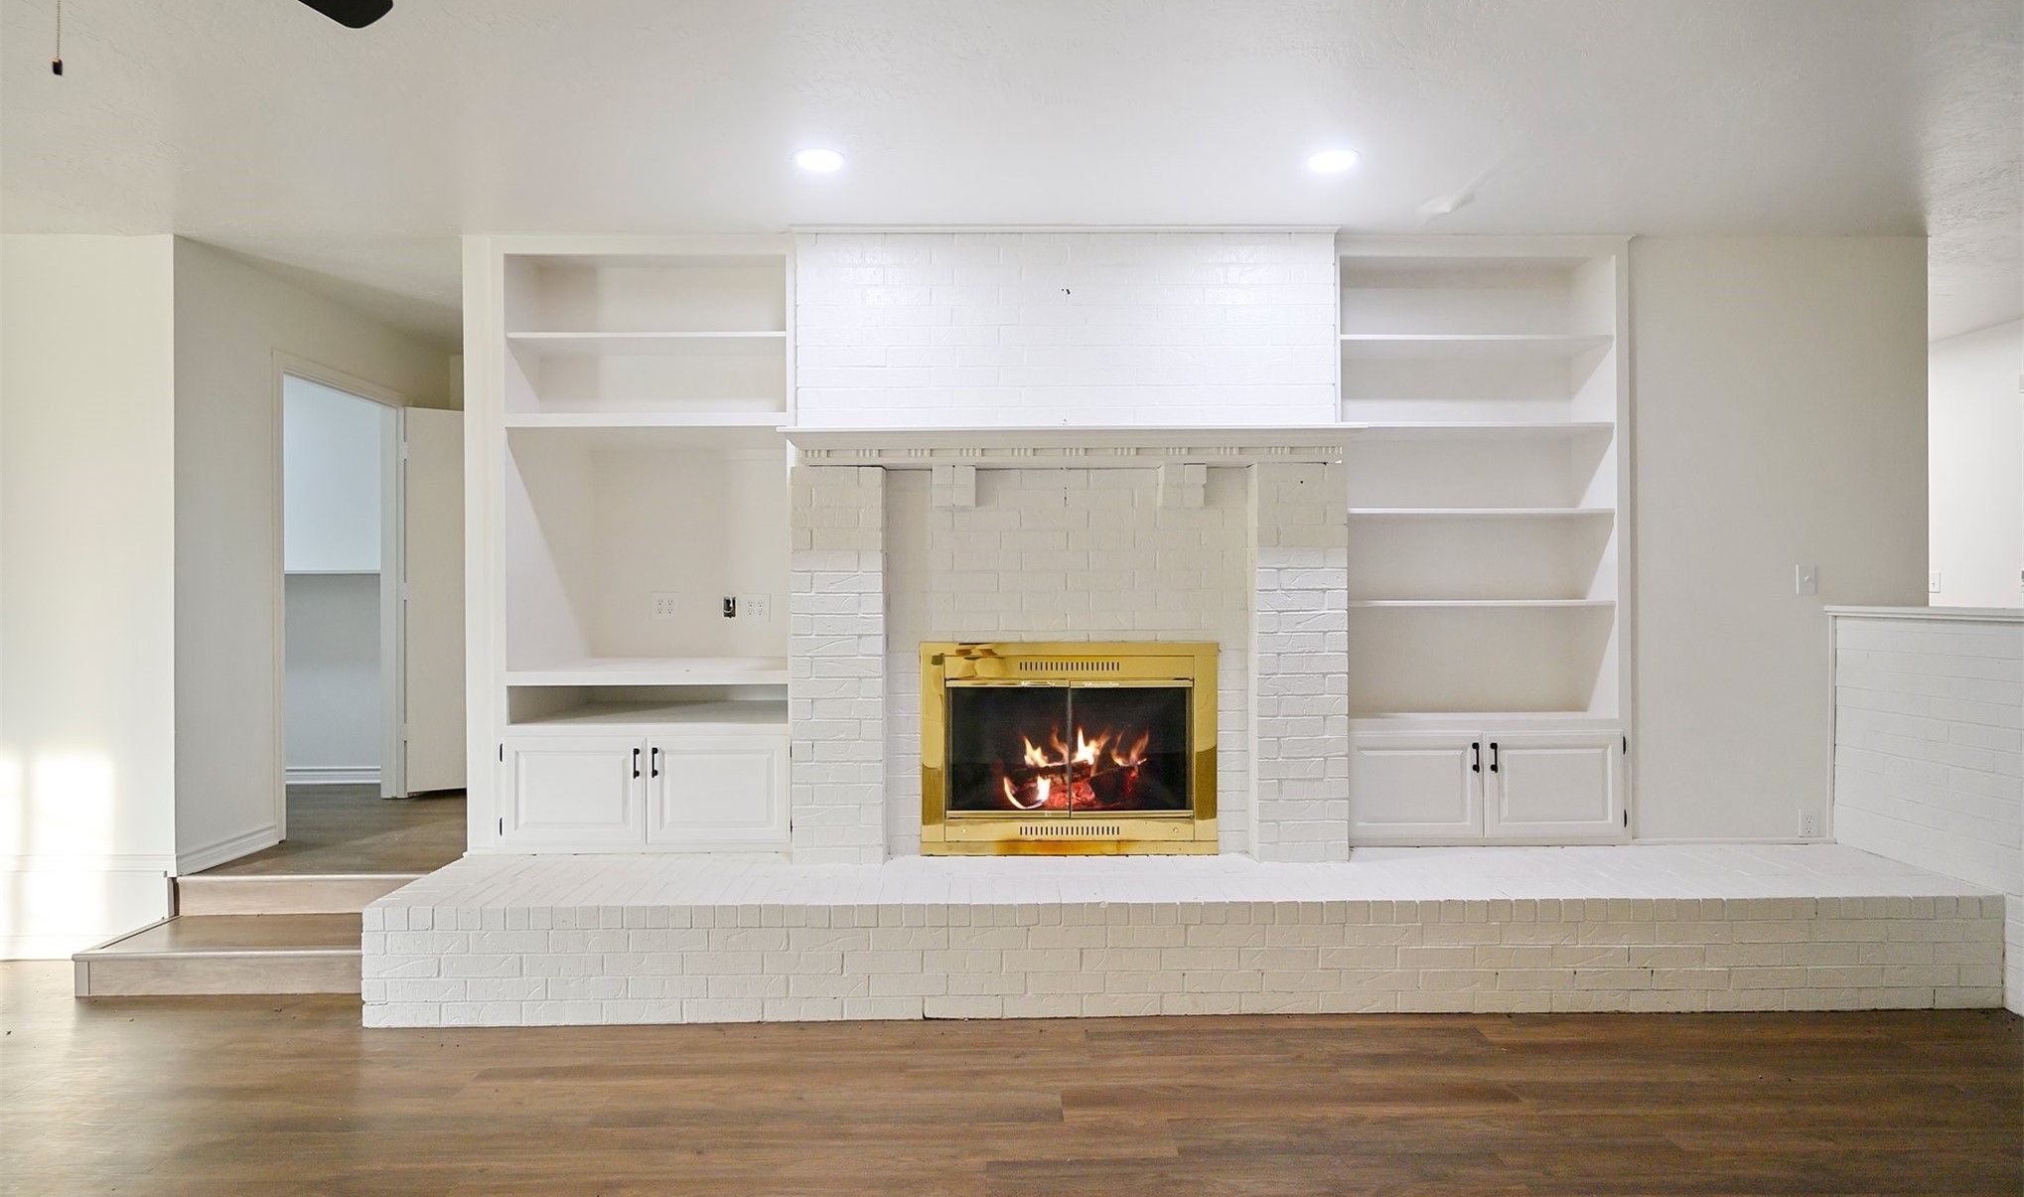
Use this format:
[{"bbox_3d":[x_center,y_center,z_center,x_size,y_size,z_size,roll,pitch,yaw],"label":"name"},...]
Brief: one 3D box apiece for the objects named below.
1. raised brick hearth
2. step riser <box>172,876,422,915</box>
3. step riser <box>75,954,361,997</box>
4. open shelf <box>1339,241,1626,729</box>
[{"bbox_3d":[0.580,1.149,3.547,5.251,0.372,0.648,0,0,-1],"label":"raised brick hearth"},{"bbox_3d":[-2.619,1.128,3.857,1.094,0.146,0.040,0,0,-1],"label":"step riser"},{"bbox_3d":[-2.618,1.274,3.447,1.109,0.145,0.040,0,0,-1],"label":"step riser"},{"bbox_3d":[1.791,-0.440,4.020,1.148,1.875,0.307,0,0,-1],"label":"open shelf"}]

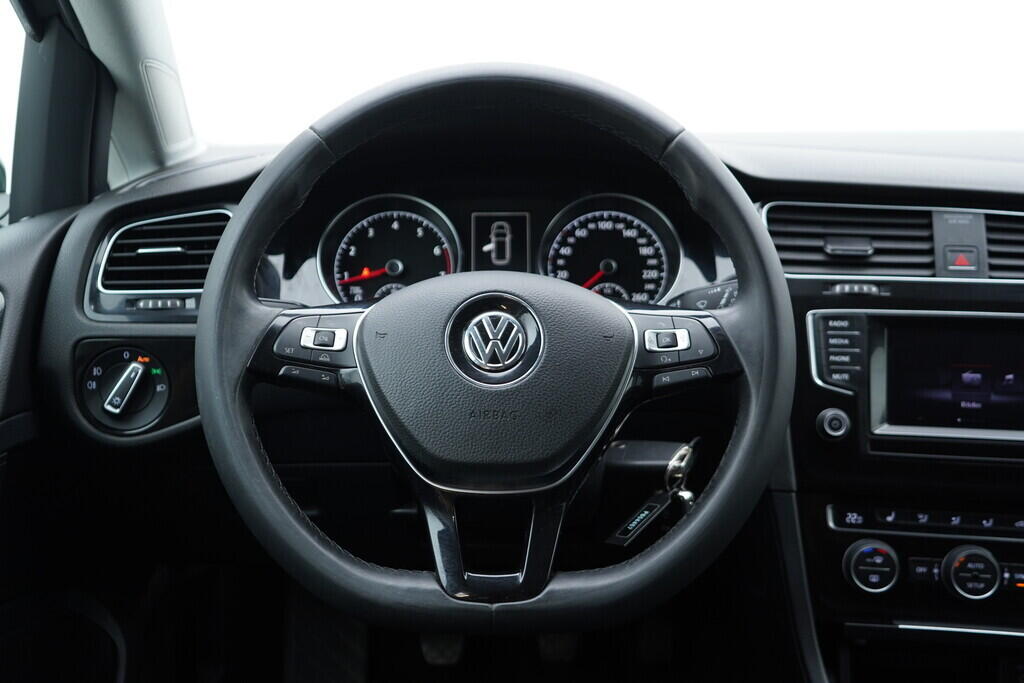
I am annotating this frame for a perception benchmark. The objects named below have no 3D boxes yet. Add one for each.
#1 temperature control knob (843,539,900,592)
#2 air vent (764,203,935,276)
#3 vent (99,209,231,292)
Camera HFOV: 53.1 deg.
[{"bbox_3d":[0.276,0.173,0.785,0.041,0.041,0.018,2,0,7],"label":"temperature control knob"},{"bbox_3d":[0.270,-0.081,0.820,0.135,0.056,0.030,2,-5,7],"label":"air vent"},{"bbox_3d":[-0.274,-0.072,0.815,0.107,0.064,0.030,-1,-4,-6],"label":"vent"}]

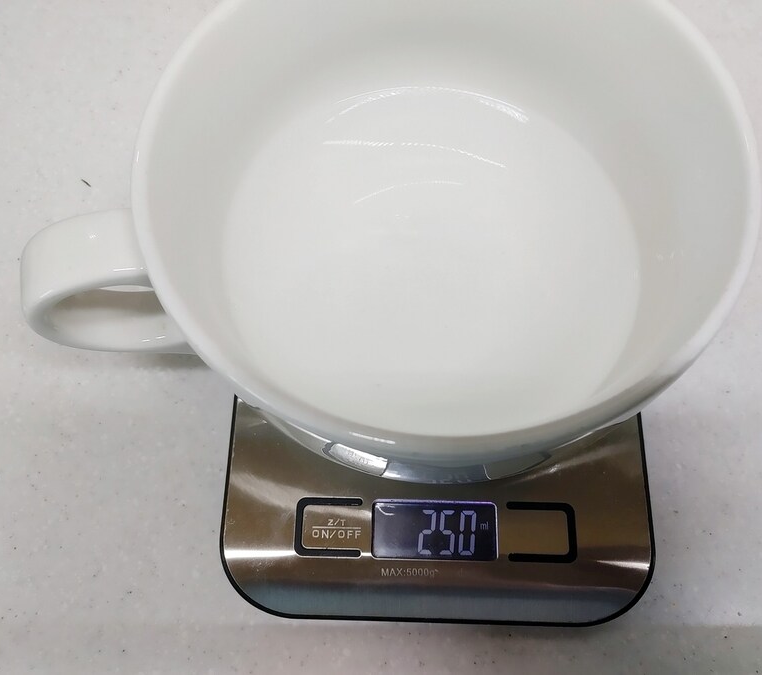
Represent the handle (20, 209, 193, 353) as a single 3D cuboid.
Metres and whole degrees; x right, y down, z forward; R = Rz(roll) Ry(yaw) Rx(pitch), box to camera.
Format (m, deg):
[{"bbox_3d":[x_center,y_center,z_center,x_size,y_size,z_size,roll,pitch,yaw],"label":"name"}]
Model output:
[{"bbox_3d":[-0.081,-0.014,0.210,0.048,0.062,0.020,-10,71,-3],"label":"handle"}]

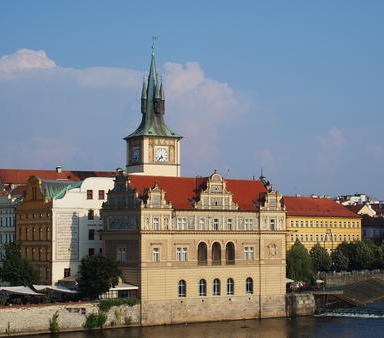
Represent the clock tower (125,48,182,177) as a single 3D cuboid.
[{"bbox_3d":[-6.959,-0.530,157.998,7.190,43.380,7.190,2,-5,-31],"label":"clock tower"}]

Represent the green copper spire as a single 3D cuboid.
[{"bbox_3d":[-6.959,-13.682,158.929,7.520,17.010,7.520,2,-5,-31],"label":"green copper spire"}]

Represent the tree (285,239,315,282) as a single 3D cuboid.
[{"bbox_3d":[18.131,16.360,154.230,5.600,9.150,5.600,0,-4,0],"label":"tree"}]

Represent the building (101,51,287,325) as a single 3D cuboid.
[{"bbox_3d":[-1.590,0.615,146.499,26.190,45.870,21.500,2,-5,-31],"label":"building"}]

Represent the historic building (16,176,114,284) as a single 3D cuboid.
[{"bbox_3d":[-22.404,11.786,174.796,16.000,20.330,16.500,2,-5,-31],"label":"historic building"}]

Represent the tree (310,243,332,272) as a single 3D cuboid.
[{"bbox_3d":[25.405,17.888,179.184,4.400,6.820,4.400,0,-4,0],"label":"tree"}]

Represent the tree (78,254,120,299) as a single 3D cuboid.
[{"bbox_3d":[-12.903,15.361,126.230,6.000,6.990,6.000,0,-4,0],"label":"tree"}]

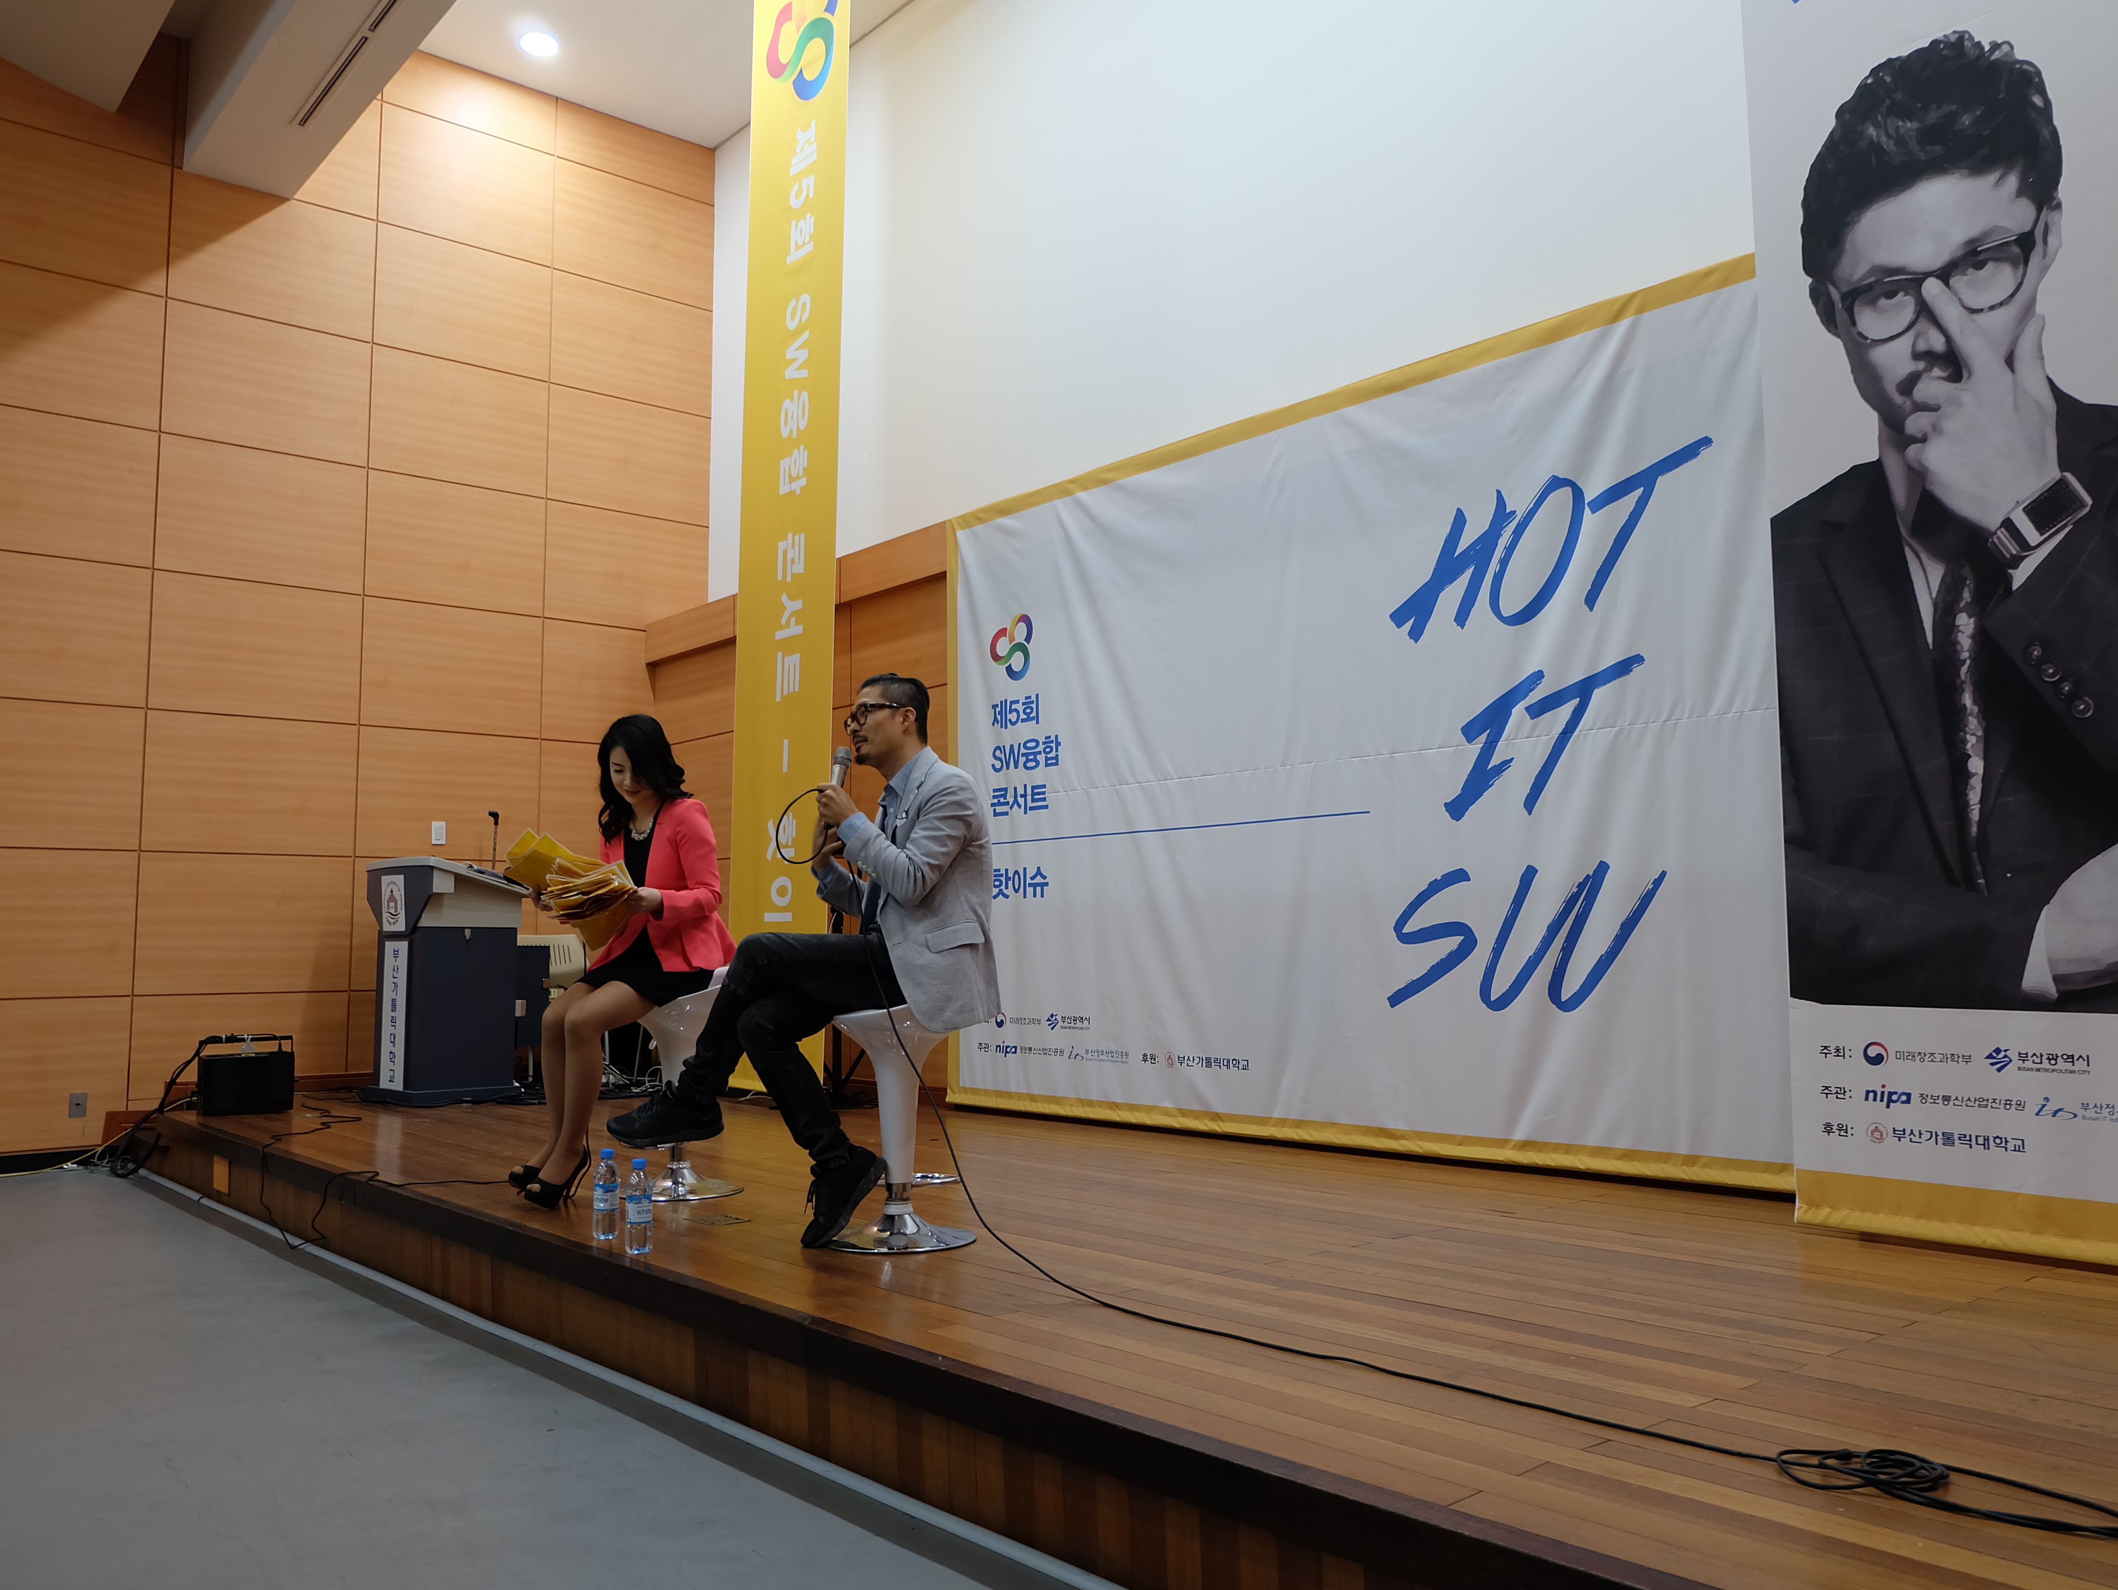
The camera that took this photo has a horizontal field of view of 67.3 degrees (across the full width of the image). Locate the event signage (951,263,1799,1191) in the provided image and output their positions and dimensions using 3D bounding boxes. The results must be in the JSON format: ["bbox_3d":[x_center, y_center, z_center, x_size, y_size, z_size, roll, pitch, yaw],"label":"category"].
[{"bbox_3d":[0.822,-0.097,5.876,0.040,2.710,4.004,4,-7,-42],"label":"event signage"}]

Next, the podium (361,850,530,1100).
[{"bbox_3d":[-3.040,0.905,7.802,0.570,1.140,0.860,4,-7,-38],"label":"podium"}]

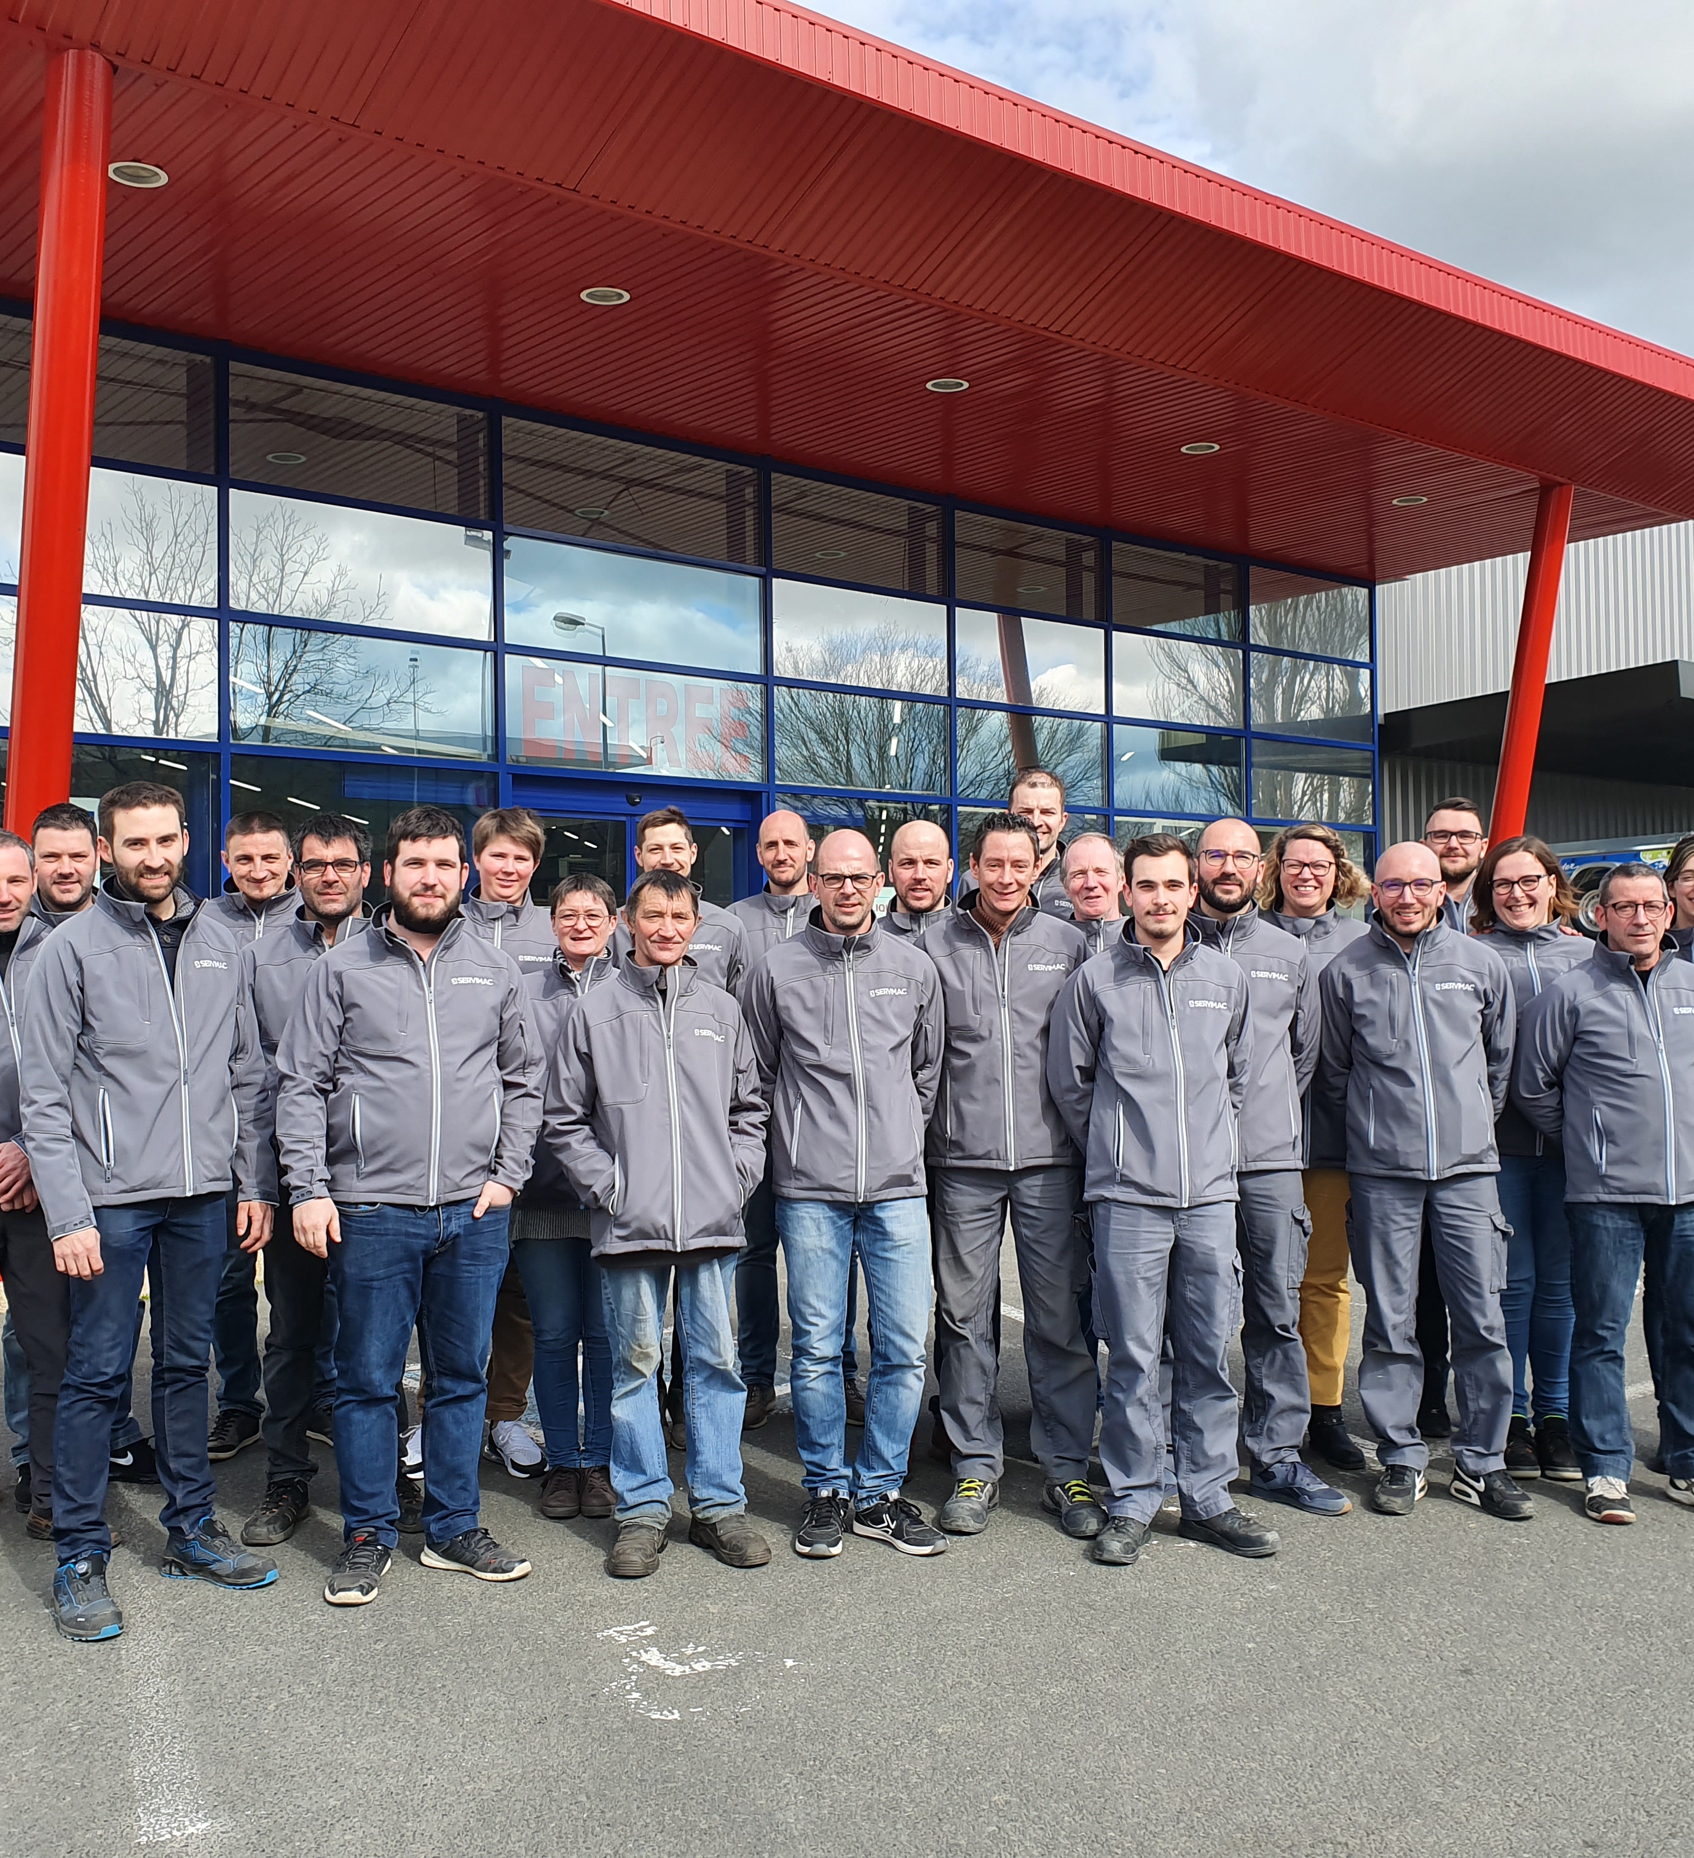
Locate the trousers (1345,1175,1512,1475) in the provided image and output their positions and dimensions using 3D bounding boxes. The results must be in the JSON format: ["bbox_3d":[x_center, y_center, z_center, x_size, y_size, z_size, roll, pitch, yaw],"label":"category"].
[{"bbox_3d":[1.552,0.969,4.972,0.440,0.960,0.290,-1,-2,3],"label":"trousers"}]

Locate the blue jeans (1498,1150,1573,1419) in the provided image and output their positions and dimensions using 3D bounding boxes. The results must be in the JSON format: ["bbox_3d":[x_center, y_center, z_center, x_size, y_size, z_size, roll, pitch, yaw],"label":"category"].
[{"bbox_3d":[1.874,0.941,5.040,0.350,0.780,0.270,-1,-1,15],"label":"blue jeans"}]

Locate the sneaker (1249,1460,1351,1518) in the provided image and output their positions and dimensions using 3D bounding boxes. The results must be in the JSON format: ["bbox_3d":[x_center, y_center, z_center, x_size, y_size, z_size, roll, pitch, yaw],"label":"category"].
[{"bbox_3d":[1.163,1.432,4.833,0.100,0.112,0.280,0,-2,-35],"label":"sneaker"}]

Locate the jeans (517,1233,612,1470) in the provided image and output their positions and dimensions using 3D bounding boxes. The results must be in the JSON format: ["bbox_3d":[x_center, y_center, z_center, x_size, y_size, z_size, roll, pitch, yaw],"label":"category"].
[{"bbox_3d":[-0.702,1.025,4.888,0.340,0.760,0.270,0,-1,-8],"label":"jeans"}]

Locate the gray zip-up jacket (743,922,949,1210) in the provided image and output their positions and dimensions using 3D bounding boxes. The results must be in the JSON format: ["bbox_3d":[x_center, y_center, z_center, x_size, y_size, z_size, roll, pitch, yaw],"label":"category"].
[{"bbox_3d":[-0.015,0.304,4.527,0.495,0.700,0.350,0,-1,-6],"label":"gray zip-up jacket"}]

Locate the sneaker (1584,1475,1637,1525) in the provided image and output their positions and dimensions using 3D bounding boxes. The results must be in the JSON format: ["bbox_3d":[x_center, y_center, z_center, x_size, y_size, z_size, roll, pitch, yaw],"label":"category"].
[{"bbox_3d":[1.943,1.414,4.746,0.110,0.120,0.295,-1,-1,18],"label":"sneaker"}]

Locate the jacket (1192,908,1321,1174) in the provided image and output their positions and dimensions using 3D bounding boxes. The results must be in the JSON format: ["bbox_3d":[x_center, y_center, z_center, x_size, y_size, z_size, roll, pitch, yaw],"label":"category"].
[{"bbox_3d":[1.006,0.294,4.920,0.520,0.710,0.350,-1,-1,3],"label":"jacket"}]

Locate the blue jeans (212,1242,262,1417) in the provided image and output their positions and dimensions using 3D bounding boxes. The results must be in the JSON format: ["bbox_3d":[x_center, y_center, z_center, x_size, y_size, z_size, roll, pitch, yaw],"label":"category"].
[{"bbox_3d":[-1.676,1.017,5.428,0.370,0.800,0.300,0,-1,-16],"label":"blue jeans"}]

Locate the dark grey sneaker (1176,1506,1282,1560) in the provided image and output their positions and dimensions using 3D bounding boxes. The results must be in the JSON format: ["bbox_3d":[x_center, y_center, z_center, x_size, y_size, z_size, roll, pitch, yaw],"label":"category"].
[{"bbox_3d":[0.938,1.460,4.595,0.110,0.110,0.295,1,-2,-42],"label":"dark grey sneaker"}]

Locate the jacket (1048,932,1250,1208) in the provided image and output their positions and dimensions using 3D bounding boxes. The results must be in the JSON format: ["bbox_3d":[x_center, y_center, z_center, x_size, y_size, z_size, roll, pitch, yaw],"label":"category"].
[{"bbox_3d":[0.724,0.321,4.477,0.480,0.680,0.340,0,-1,-9],"label":"jacket"}]

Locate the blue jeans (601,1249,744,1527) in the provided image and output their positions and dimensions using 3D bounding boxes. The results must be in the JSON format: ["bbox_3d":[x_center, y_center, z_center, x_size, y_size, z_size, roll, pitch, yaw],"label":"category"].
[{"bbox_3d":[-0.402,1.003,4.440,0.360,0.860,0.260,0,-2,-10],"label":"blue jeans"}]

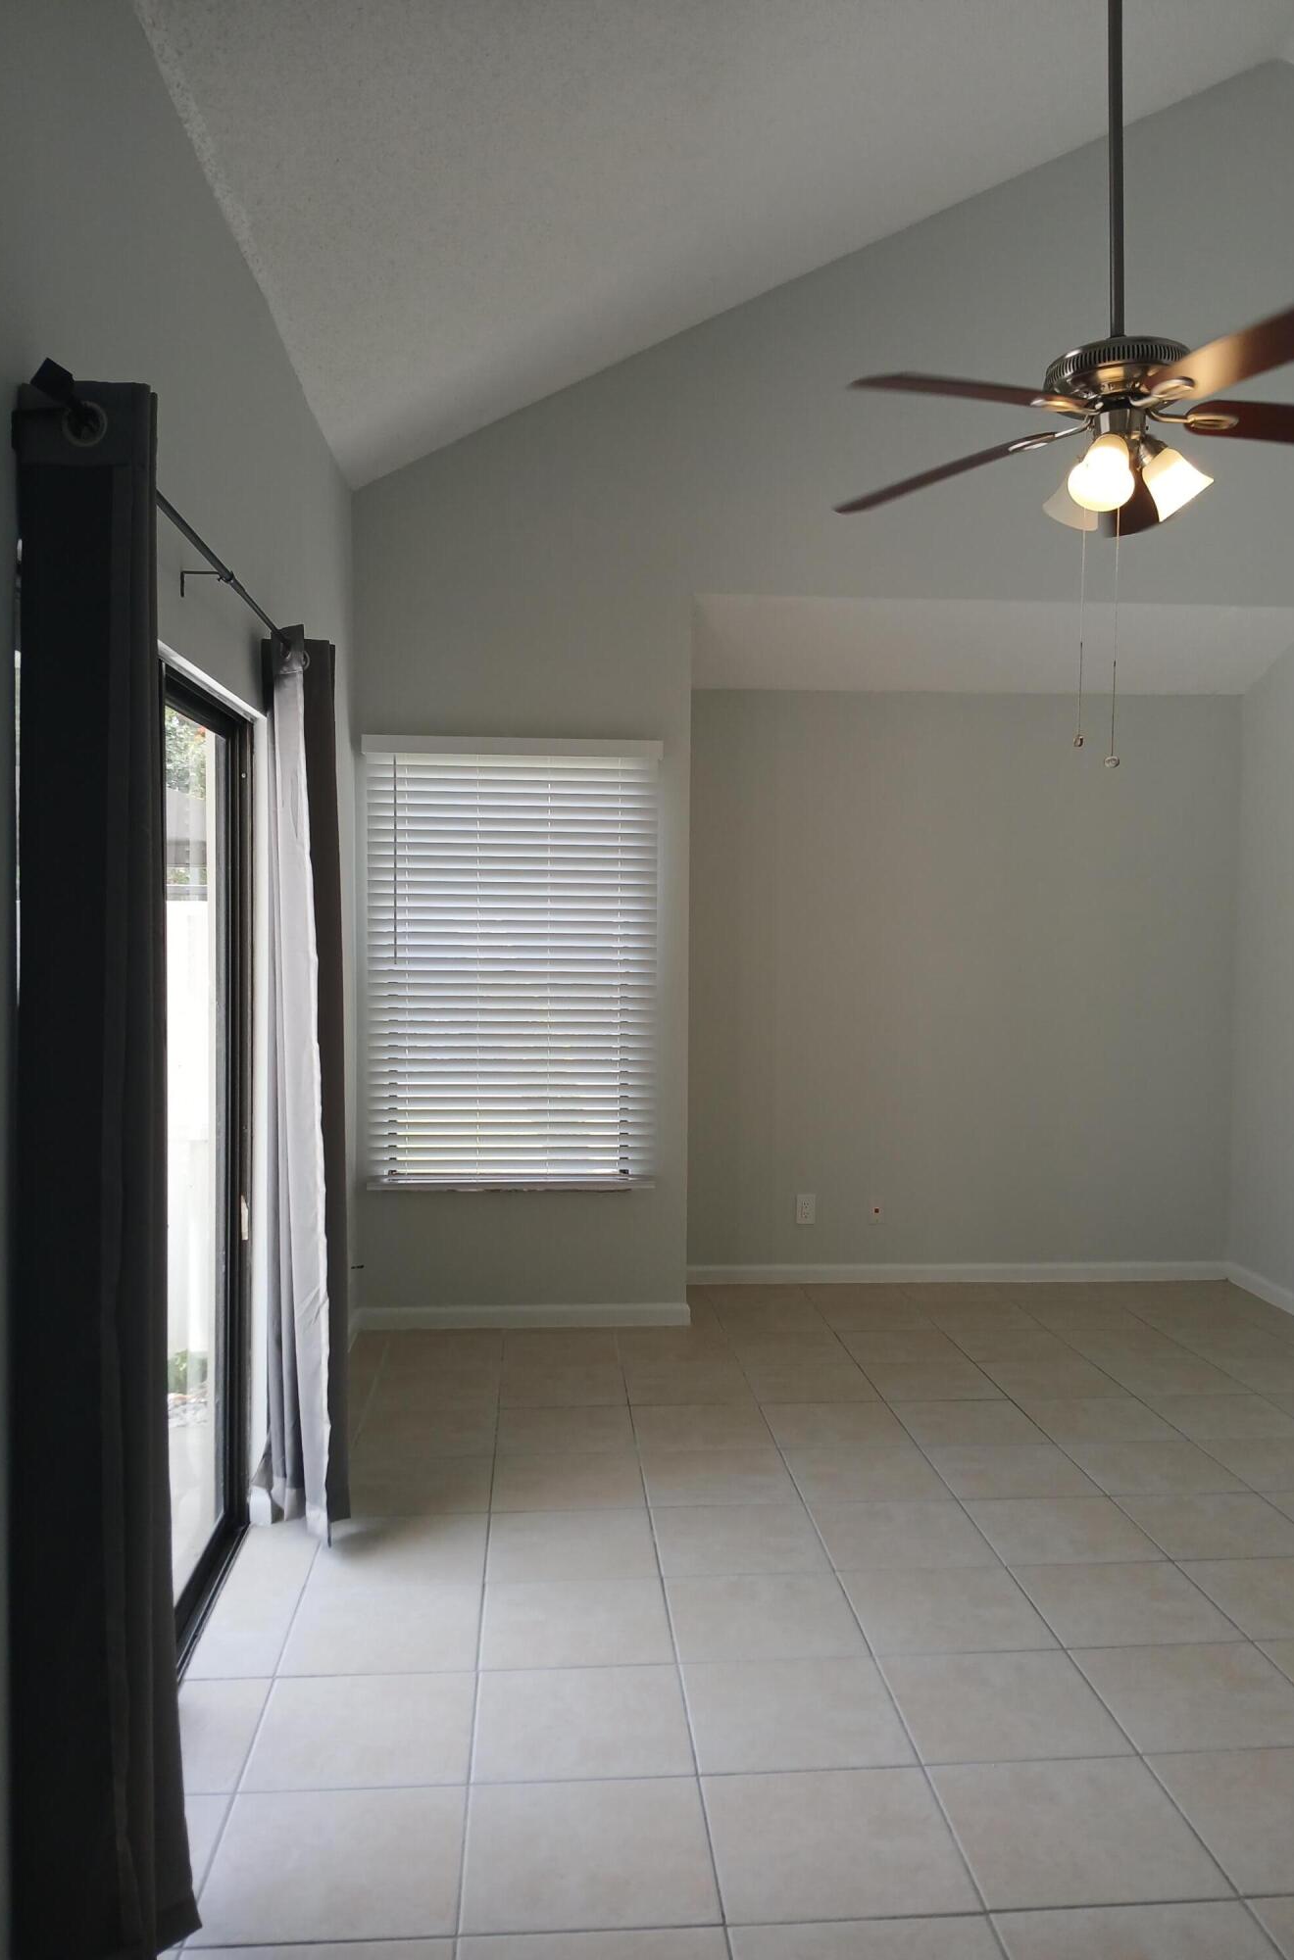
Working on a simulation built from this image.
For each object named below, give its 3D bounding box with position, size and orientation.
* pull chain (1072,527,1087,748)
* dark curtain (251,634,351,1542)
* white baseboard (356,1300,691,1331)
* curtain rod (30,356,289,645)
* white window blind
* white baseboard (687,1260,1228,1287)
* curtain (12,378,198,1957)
[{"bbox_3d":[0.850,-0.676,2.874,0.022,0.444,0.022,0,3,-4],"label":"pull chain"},{"bbox_3d":[-0.837,0.248,3.578,0.196,2.171,0.318,0,3,-4],"label":"dark curtain"},{"bbox_3d":[-0.446,1.247,5.459,1.236,0.080,0.015,0,3,-4],"label":"white baseboard"},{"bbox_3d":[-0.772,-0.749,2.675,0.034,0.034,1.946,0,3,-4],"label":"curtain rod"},{"bbox_3d":[-0.485,-0.056,5.368,1.066,1.630,0.090,0,3,-4],"label":"white window blind"},{"bbox_3d":[1.281,1.223,6.123,2.317,0.080,0.015,0,3,-4],"label":"white baseboard"},{"bbox_3d":[-0.723,0.321,2.017,0.175,2.162,0.229,0,3,-4],"label":"curtain"}]

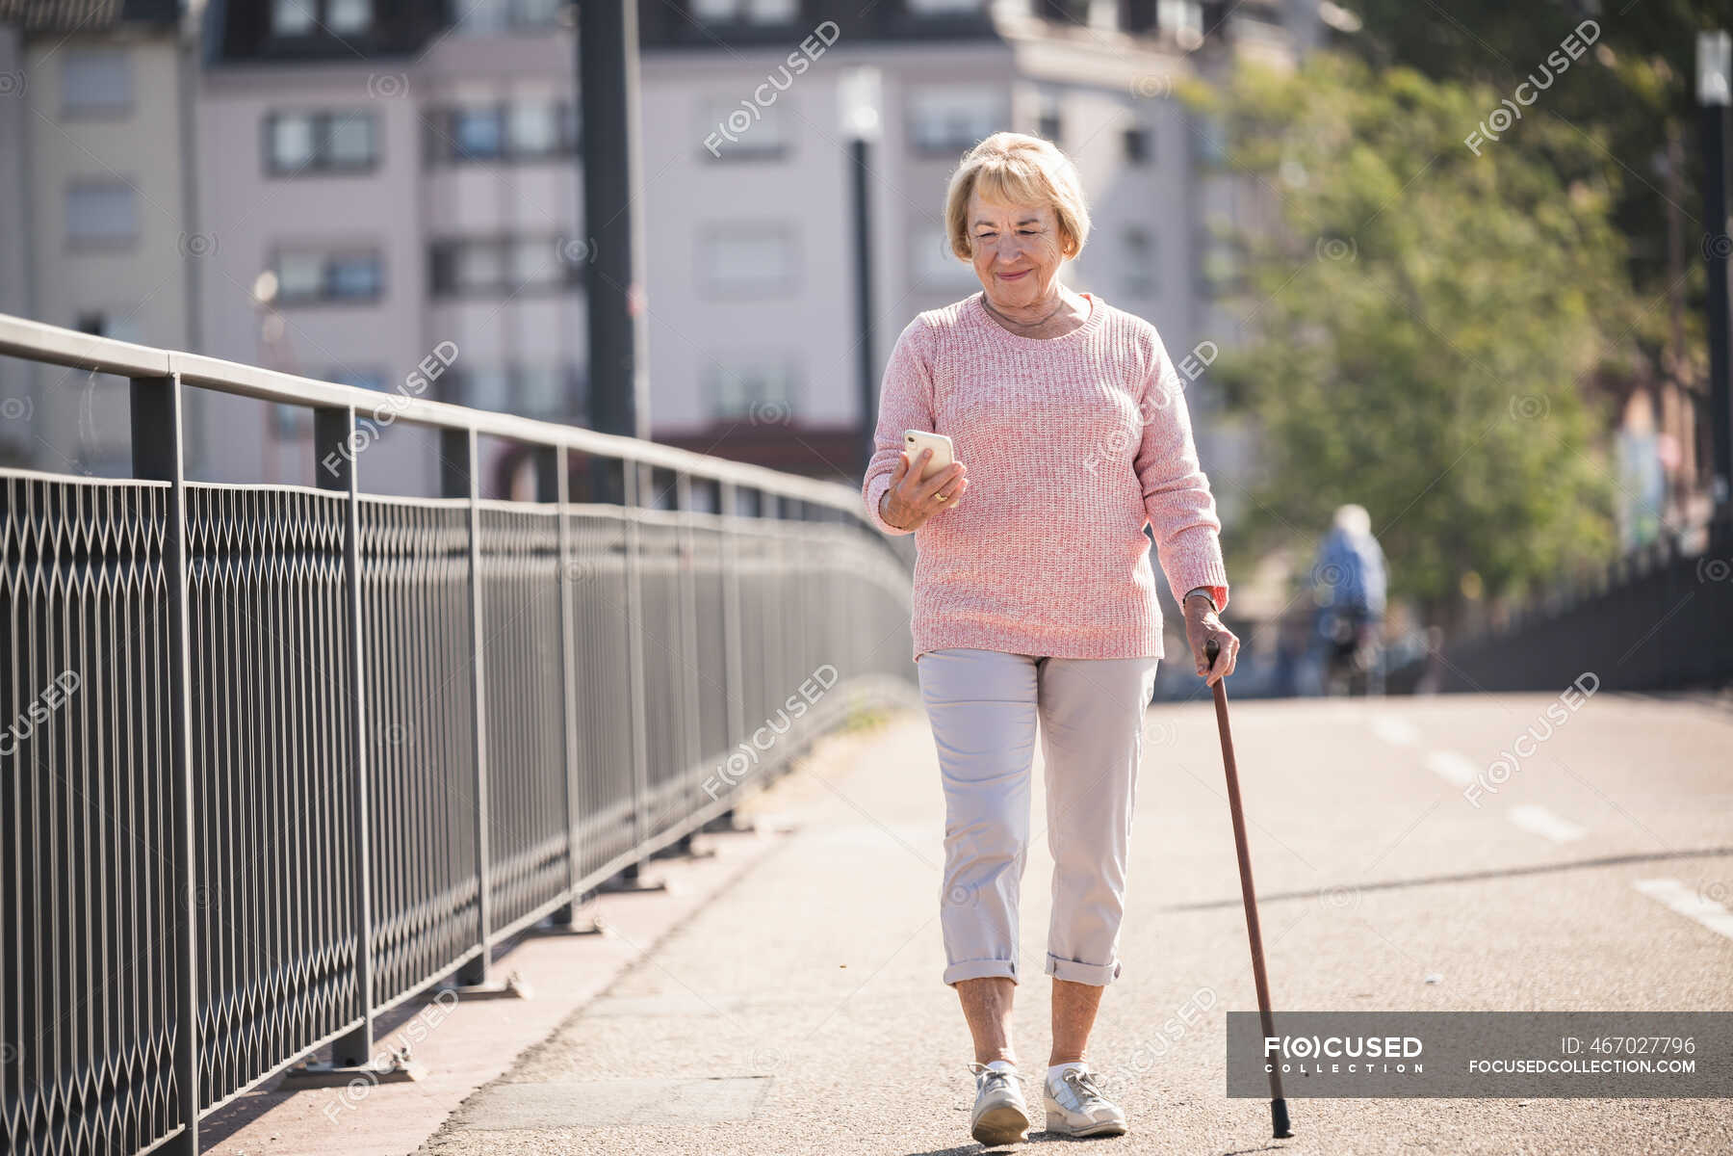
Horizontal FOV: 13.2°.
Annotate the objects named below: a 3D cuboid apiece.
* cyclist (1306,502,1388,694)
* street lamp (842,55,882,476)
[{"bbox_3d":[3.678,0.300,57.000,0.600,1.680,1.700,-2,0,1],"label":"cyclist"},{"bbox_3d":[0.028,-1.318,51.500,0.270,4.400,0.270,-2,0,-1],"label":"street lamp"}]

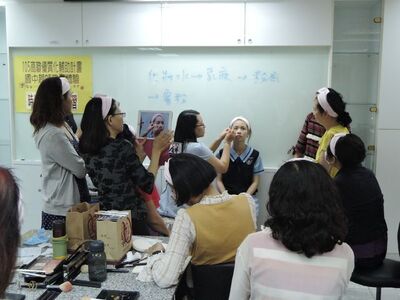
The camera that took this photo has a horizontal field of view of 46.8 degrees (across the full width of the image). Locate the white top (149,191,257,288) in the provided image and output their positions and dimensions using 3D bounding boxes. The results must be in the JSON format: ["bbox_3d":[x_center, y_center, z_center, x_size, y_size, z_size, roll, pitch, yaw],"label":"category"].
[{"bbox_3d":[0.017,0.438,1.931,0.450,0.520,0.400,-5,8,-38],"label":"white top"}]

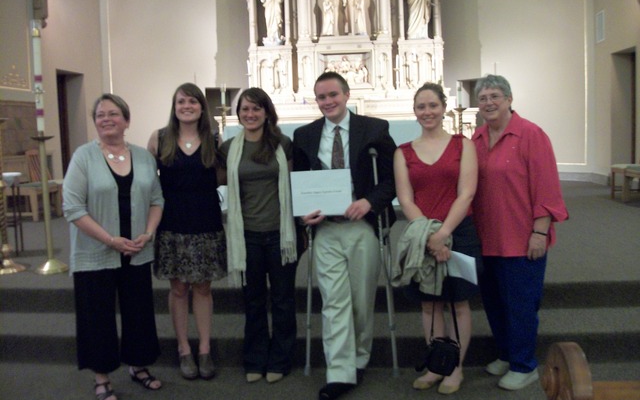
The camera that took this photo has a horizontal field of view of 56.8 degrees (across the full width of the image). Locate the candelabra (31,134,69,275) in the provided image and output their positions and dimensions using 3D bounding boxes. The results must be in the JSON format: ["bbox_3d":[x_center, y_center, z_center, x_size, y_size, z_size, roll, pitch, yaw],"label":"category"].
[{"bbox_3d":[-2.307,0.030,4.997,0.290,1.144,0.290,-1,4,0],"label":"candelabra"}]

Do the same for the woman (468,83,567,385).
[{"bbox_3d":[1.090,0.168,3.249,0.530,1.681,0.400,2,5,36],"label":"woman"}]

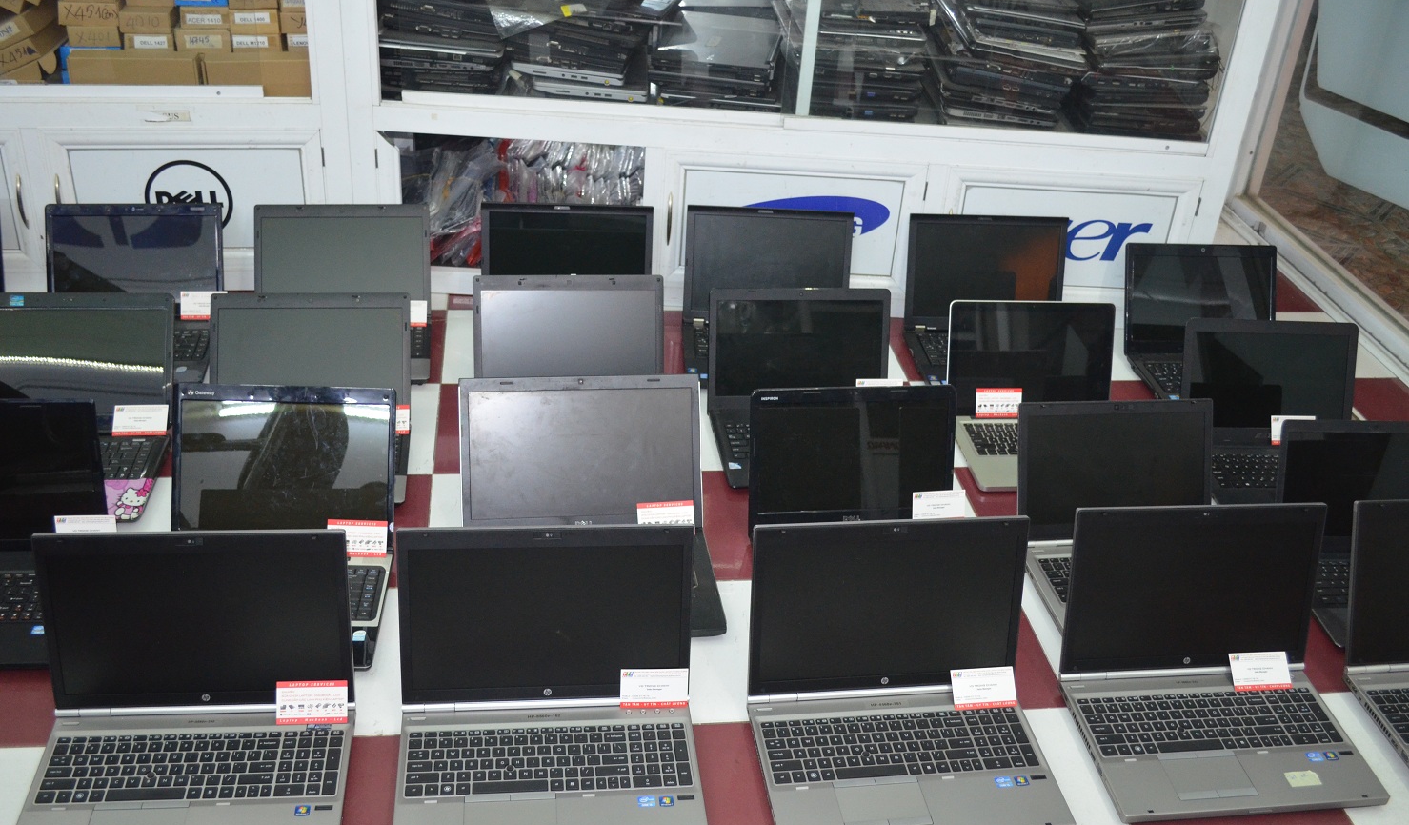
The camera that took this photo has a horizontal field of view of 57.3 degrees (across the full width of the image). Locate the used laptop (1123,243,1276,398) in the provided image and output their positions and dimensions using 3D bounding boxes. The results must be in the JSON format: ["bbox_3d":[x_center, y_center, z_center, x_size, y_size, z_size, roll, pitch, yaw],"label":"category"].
[{"bbox_3d":[1.033,-0.157,2.553,0.342,0.234,0.357,-1,32,-9],"label":"used laptop"}]

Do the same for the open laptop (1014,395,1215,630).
[{"bbox_3d":[0.681,0.162,1.996,0.342,0.225,0.331,-1,32,-10],"label":"open laptop"}]

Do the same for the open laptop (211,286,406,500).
[{"bbox_3d":[-0.664,-0.025,2.138,0.343,0.207,0.377,-1,32,-9],"label":"open laptop"}]

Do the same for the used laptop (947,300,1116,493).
[{"bbox_3d":[0.618,-0.034,2.312,0.325,0.216,0.320,0,32,-7],"label":"used laptop"}]

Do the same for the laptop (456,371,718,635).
[{"bbox_3d":[-0.172,0.136,1.919,0.375,0.229,0.374,-1,32,-9],"label":"laptop"}]

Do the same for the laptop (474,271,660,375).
[{"bbox_3d":[-0.227,-0.062,2.232,0.337,0.236,0.320,-1,32,-9],"label":"laptop"}]

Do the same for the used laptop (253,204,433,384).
[{"bbox_3d":[-0.697,-0.228,2.460,0.339,0.220,0.350,-1,32,-10],"label":"used laptop"}]

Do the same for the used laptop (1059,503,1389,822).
[{"bbox_3d":[0.691,0.318,1.698,0.376,0.262,0.335,0,32,-8],"label":"used laptop"}]

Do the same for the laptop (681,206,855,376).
[{"bbox_3d":[0.135,-0.224,2.532,0.337,0.250,0.308,2,31,-5],"label":"laptop"}]

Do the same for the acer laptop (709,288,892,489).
[{"bbox_3d":[0.192,-0.048,2.269,0.338,0.226,0.326,-1,32,-9],"label":"acer laptop"}]

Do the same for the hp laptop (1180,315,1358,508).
[{"bbox_3d":[1.058,0.009,2.303,0.351,0.225,0.334,0,32,-7],"label":"hp laptop"}]

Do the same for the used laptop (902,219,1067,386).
[{"bbox_3d":[0.589,-0.207,2.550,0.338,0.260,0.328,0,32,-8],"label":"used laptop"}]

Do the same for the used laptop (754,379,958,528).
[{"bbox_3d":[0.251,0.149,1.935,0.334,0.247,0.342,-1,32,-10],"label":"used laptop"}]

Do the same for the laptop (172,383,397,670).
[{"bbox_3d":[-0.615,0.155,1.822,0.326,0.239,0.362,1,31,-6],"label":"laptop"}]

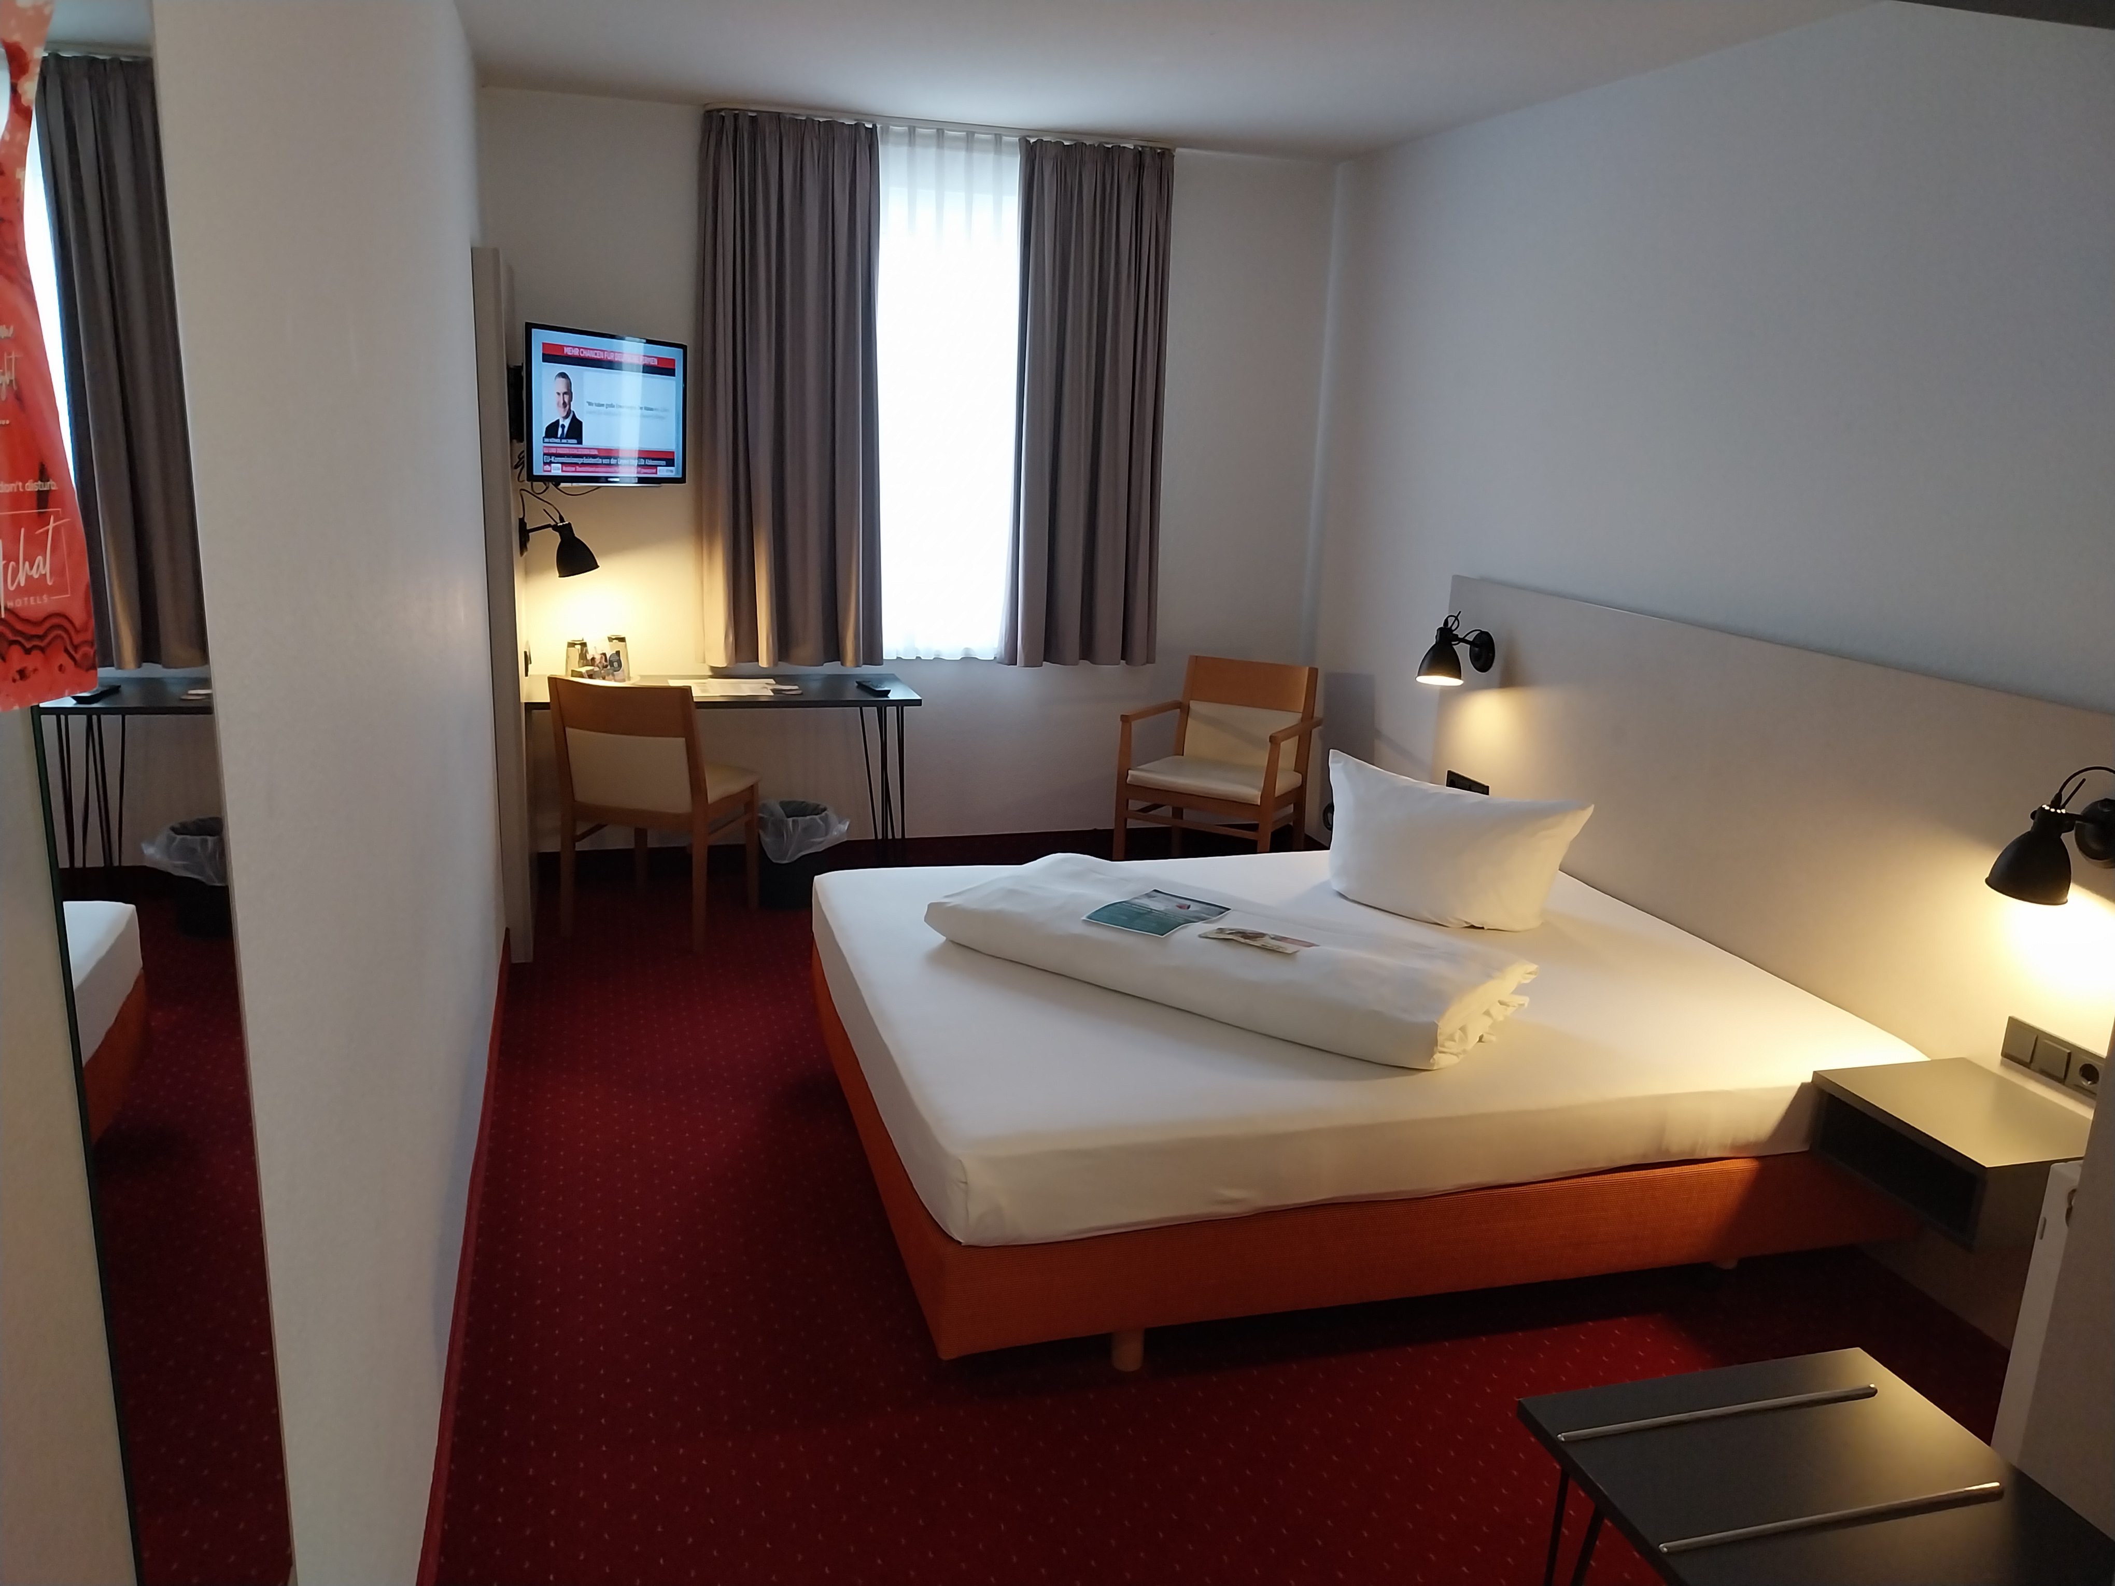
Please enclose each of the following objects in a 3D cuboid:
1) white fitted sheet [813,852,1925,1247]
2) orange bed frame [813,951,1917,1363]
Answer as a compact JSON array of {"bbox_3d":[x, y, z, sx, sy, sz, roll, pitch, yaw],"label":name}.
[{"bbox_3d":[0.558,0.445,3.604,1.989,0.171,1.638,-2,14,-16],"label":"white fitted sheet"},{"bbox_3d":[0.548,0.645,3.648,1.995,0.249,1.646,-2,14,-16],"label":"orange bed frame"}]

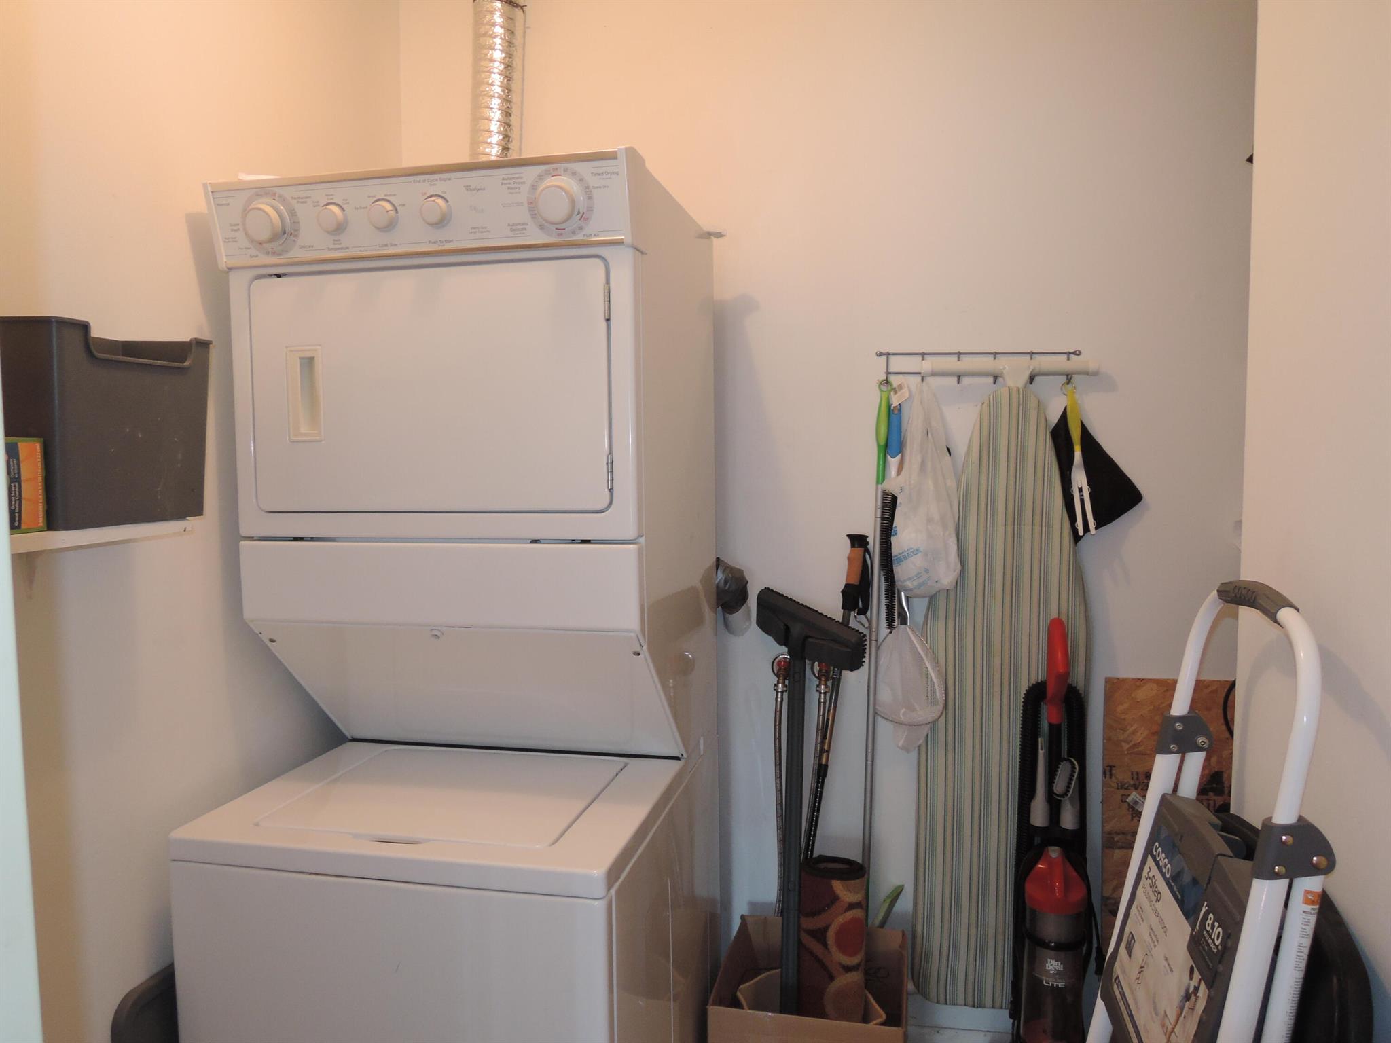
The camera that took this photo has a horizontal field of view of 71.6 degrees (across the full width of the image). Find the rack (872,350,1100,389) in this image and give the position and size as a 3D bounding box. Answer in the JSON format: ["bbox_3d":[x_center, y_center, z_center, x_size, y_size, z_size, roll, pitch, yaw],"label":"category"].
[{"bbox_3d":[0.631,-0.337,2.124,0.461,0.083,0.055,0,4,7],"label":"rack"}]

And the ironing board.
[{"bbox_3d":[0.672,0.398,2.147,0.369,1.385,0.070,0,4,7],"label":"ironing board"}]

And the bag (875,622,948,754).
[{"bbox_3d":[0.475,0.367,2.135,0.156,0.288,0.080,0,4,7],"label":"bag"}]

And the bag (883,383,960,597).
[{"bbox_3d":[0.495,-0.068,2.111,0.163,0.476,0.110,0,4,7],"label":"bag"}]

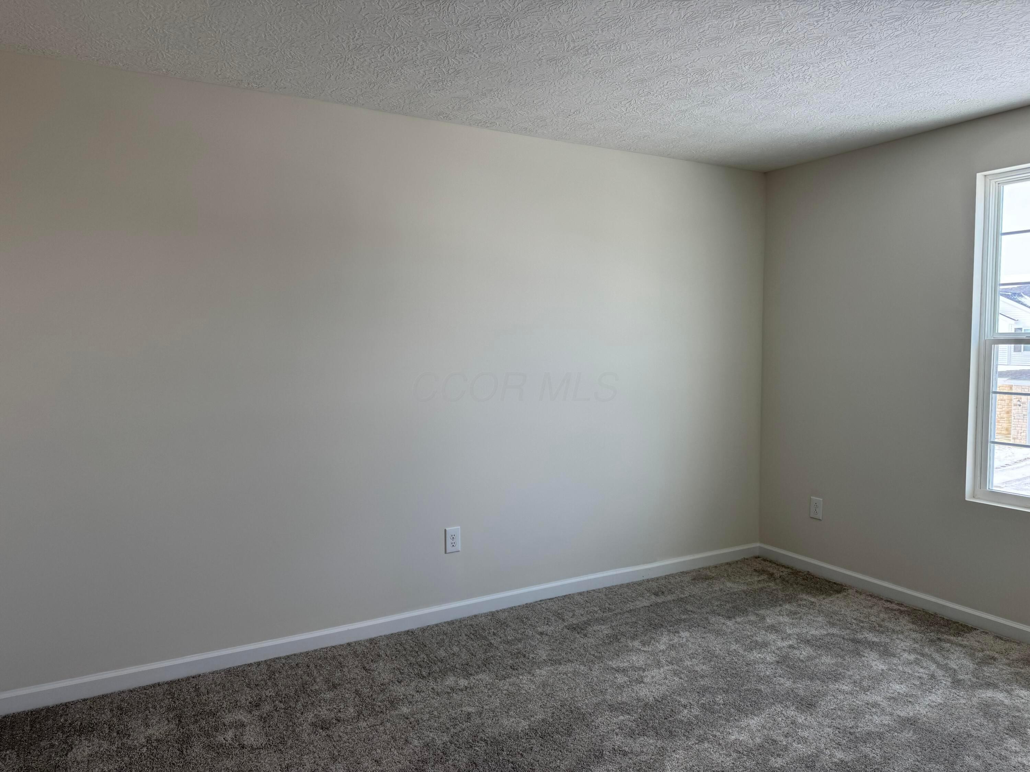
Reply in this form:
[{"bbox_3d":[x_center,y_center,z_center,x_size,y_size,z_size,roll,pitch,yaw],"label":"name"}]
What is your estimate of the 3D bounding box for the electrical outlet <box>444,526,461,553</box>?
[{"bbox_3d":[-0.305,0.762,3.518,0.079,0.124,0.008,-2,4,-29],"label":"electrical outlet"}]

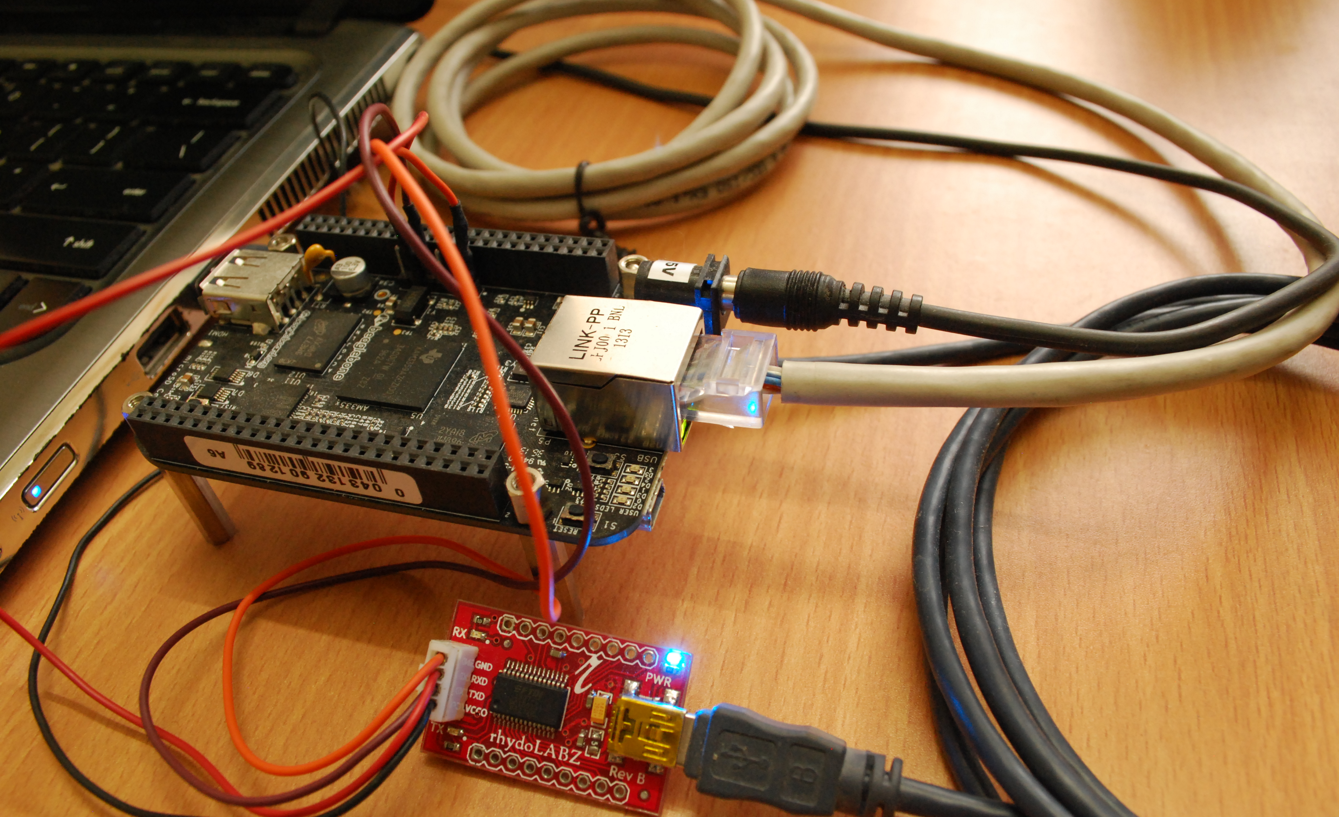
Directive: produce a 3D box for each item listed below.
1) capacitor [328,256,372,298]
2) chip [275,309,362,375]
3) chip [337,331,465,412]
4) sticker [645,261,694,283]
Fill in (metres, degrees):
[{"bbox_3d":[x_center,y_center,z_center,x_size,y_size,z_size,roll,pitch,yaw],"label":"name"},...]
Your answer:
[{"bbox_3d":[-0.055,-0.023,0.176,0.006,0.005,0.006,8,47,16],"label":"capacitor"},{"bbox_3d":[-0.058,-0.011,0.168,0.009,0.001,0.014,8,47,16],"label":"chip"},{"bbox_3d":[-0.043,-0.006,0.161,0.015,0.001,0.015,8,47,16],"label":"chip"},{"bbox_3d":[0.001,-0.022,0.156,0.006,0.001,0.005,8,47,16],"label":"sticker"}]

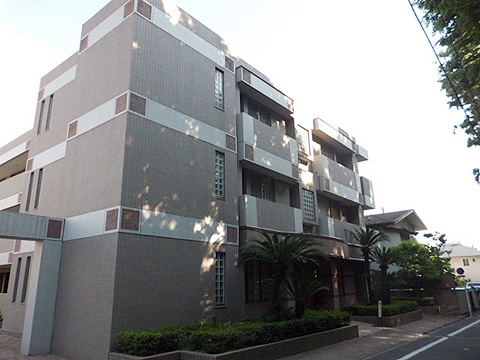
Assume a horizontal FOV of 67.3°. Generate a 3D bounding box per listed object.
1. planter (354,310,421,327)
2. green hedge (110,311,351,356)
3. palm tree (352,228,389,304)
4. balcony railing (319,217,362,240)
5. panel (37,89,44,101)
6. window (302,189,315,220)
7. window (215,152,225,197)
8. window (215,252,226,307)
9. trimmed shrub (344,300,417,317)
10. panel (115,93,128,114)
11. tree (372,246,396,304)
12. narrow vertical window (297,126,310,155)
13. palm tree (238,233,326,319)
[{"bbox_3d":[5.688,5.399,14.188,1.850,0.360,3.500,-13,-20,37],"label":"planter"},{"bbox_3d":[0.495,3.862,9.487,1.970,0.525,6.969,-15,-21,39],"label":"green hedge"},{"bbox_3d":[5.591,3.921,15.830,1.616,3.384,1.616,-15,-21,39],"label":"palm tree"},{"bbox_3d":[4.801,2.451,17.076,0.505,0.990,3.434,-15,-21,39],"label":"balcony railing"},{"bbox_3d":[-7.090,-3.004,12.868,0.424,0.444,0.061,-13,-20,36],"label":"panel"},{"bbox_3d":[2.911,1.040,15.274,0.121,1.232,0.858,-15,-21,39],"label":"window"},{"bbox_3d":[-0.625,-0.144,11.367,0.100,1.500,0.440,-13,-19,37],"label":"window"},{"bbox_3d":[-0.567,2.877,10.559,0.100,1.480,0.440,-13,-19,37],"label":"window"},{"bbox_3d":[5.642,5.088,14.372,1.900,0.400,3.100,-15,-20,42],"label":"trimmed shrub"},{"bbox_3d":[-3.011,-1.921,9.211,0.475,0.475,0.050,-13,-20,37],"label":"panel"},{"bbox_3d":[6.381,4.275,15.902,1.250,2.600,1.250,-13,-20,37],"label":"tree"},{"bbox_3d":[2.871,-1.776,16.233,0.120,1.220,0.960,-13,-20,37],"label":"narrow vertical window"},{"bbox_3d":[1.201,2.937,10.863,2.500,2.750,2.550,-1,-15,0],"label":"palm tree"}]

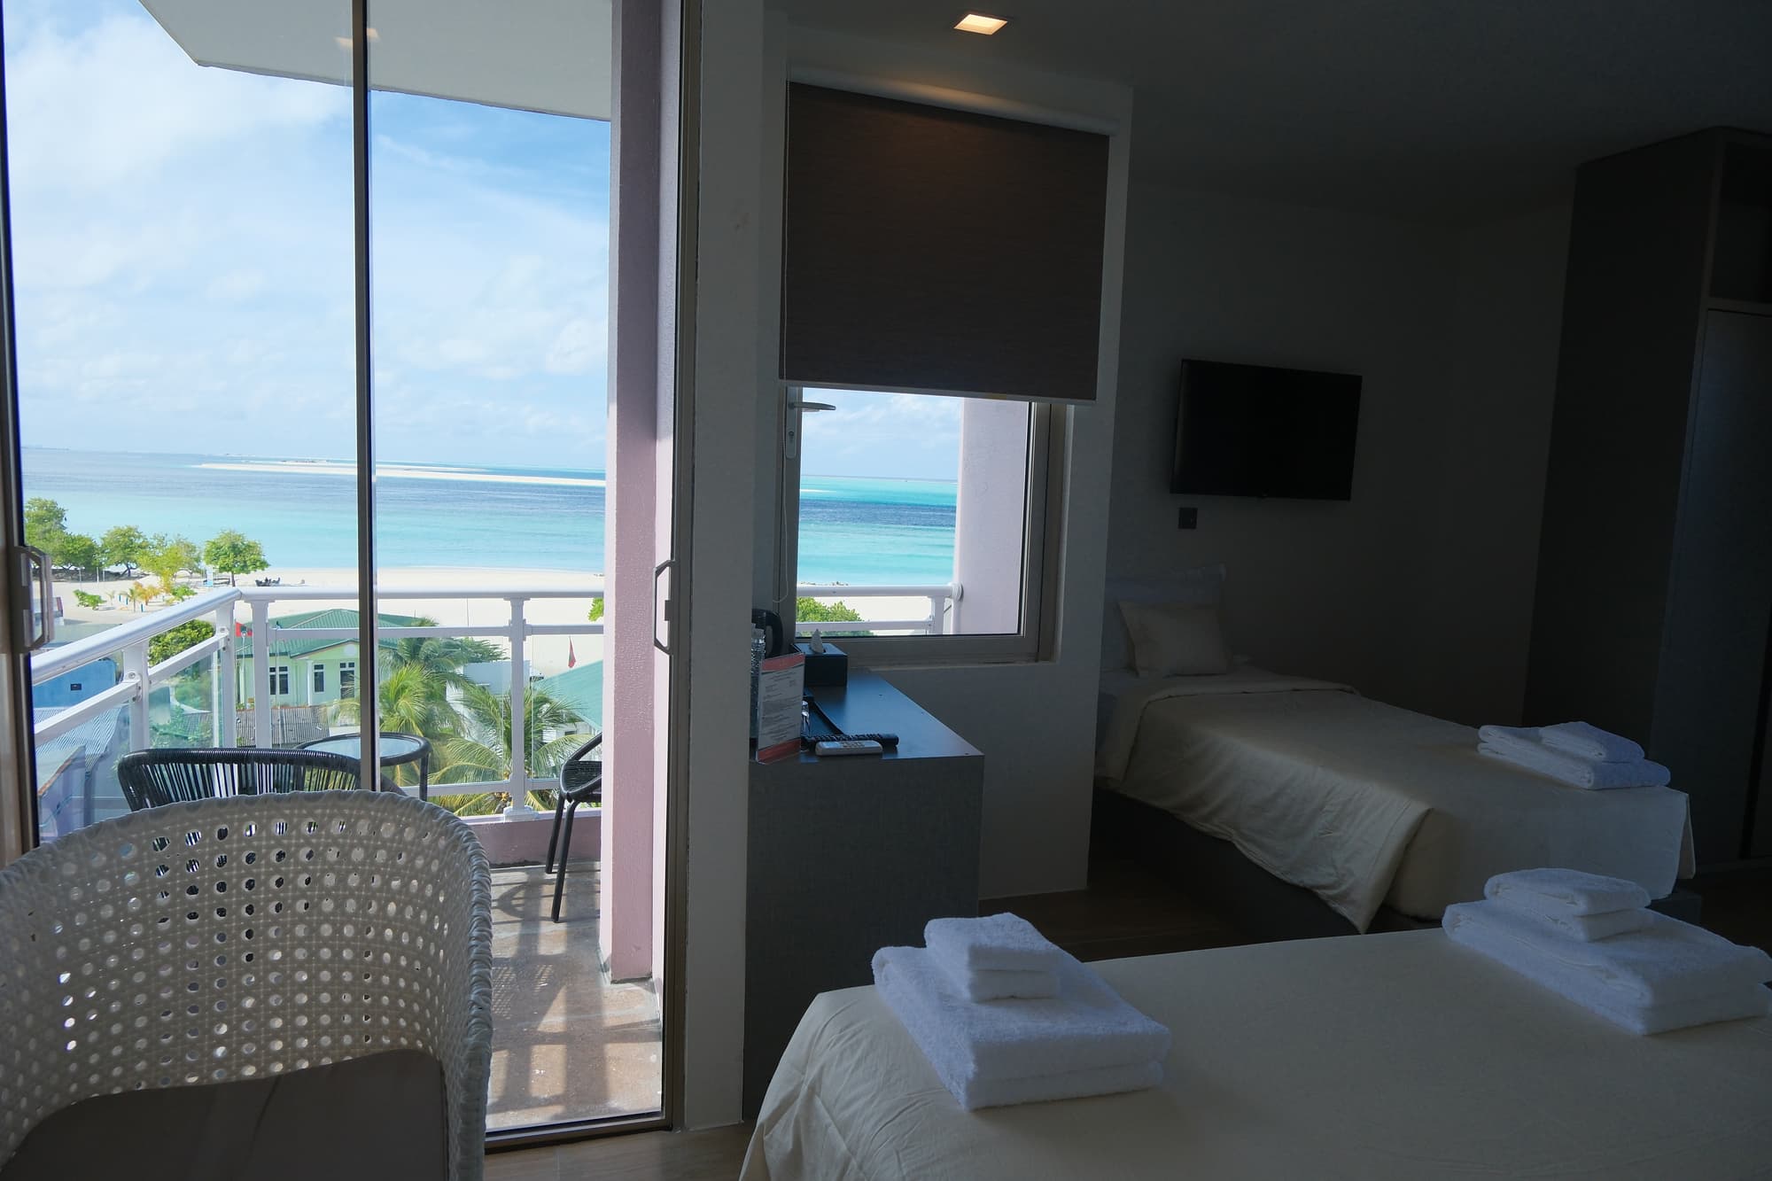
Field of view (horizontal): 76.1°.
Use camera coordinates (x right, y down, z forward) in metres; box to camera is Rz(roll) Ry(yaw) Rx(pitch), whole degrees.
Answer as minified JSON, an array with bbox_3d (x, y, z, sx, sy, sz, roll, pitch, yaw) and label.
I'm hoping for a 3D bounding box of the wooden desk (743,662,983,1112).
[{"bbox_3d":[-0.165,0.668,2.857,0.491,0.759,1.017,1,6,-13],"label":"wooden desk"}]

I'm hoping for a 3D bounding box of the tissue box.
[{"bbox_3d":[-0.189,0.211,3.182,0.120,0.088,0.205,1,6,-13],"label":"tissue box"}]

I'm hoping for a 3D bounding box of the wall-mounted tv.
[{"bbox_3d":[1.624,-0.682,4.871,0.958,0.549,0.060,0,6,-21],"label":"wall-mounted tv"}]

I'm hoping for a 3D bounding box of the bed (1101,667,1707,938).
[{"bbox_3d":[1.464,0.727,3.943,1.104,0.545,2.008,0,6,-21],"label":"bed"}]

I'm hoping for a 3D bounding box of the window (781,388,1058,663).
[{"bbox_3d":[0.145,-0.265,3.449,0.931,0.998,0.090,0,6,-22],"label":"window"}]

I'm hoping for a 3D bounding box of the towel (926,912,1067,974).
[{"bbox_3d":[0.142,0.481,1.544,0.135,0.040,0.130,1,6,-15],"label":"towel"}]

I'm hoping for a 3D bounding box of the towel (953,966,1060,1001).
[{"bbox_3d":[0.143,0.519,1.548,0.138,0.038,0.138,1,6,-15],"label":"towel"}]

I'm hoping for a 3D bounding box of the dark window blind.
[{"bbox_3d":[0.205,-0.987,3.327,1.031,0.821,0.050,0,6,-22],"label":"dark window blind"}]

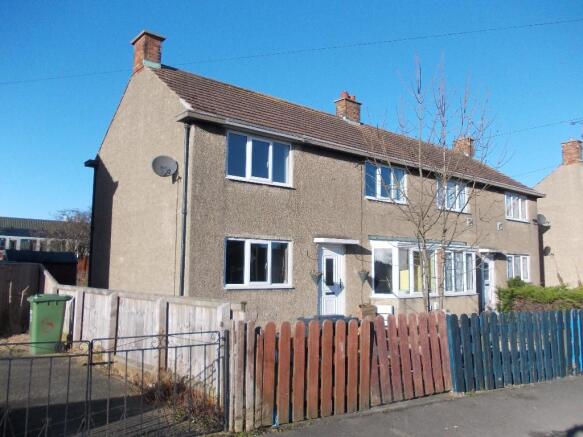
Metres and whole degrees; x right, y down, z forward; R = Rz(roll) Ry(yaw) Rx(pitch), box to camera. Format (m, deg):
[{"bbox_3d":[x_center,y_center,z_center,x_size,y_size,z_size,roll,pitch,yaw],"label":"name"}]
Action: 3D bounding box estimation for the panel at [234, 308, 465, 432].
[{"bbox_3d":[0.816,1.712,5.658,3.350,1.090,0.090,5,-7,-33],"label":"panel"}]

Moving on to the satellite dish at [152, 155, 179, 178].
[{"bbox_3d":[-2.892,-1.189,10.779,0.600,0.520,0.400,4,-7,-26],"label":"satellite dish"}]

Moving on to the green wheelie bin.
[{"bbox_3d":[-4.798,2.078,9.354,0.740,1.080,0.580,5,-8,-38],"label":"green wheelie bin"}]

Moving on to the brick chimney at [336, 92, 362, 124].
[{"bbox_3d":[2.314,-4.486,19.198,0.880,1.320,0.700,5,-8,-38],"label":"brick chimney"}]

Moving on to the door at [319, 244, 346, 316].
[{"bbox_3d":[1.107,1.802,13.092,0.940,2.060,0.080,5,-8,-38],"label":"door"}]

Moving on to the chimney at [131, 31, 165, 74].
[{"bbox_3d":[-4.270,-4.777,13.996,0.640,1.100,0.920,5,-8,-38],"label":"chimney"}]

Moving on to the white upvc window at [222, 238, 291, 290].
[{"bbox_3d":[-0.778,1.125,11.583,2.000,1.190,0.100,5,-8,-38],"label":"white upvc window"}]

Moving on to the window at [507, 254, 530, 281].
[{"bbox_3d":[9.531,2.118,19.756,2.000,1.170,0.100,5,-8,-38],"label":"window"}]

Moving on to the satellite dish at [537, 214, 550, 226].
[{"bbox_3d":[10.911,0.035,20.520,0.600,0.520,0.400,3,-7,-24],"label":"satellite dish"}]

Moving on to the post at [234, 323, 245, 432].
[{"bbox_3d":[-0.530,1.599,4.815,0.085,1.110,0.060,5,-8,-38],"label":"post"}]

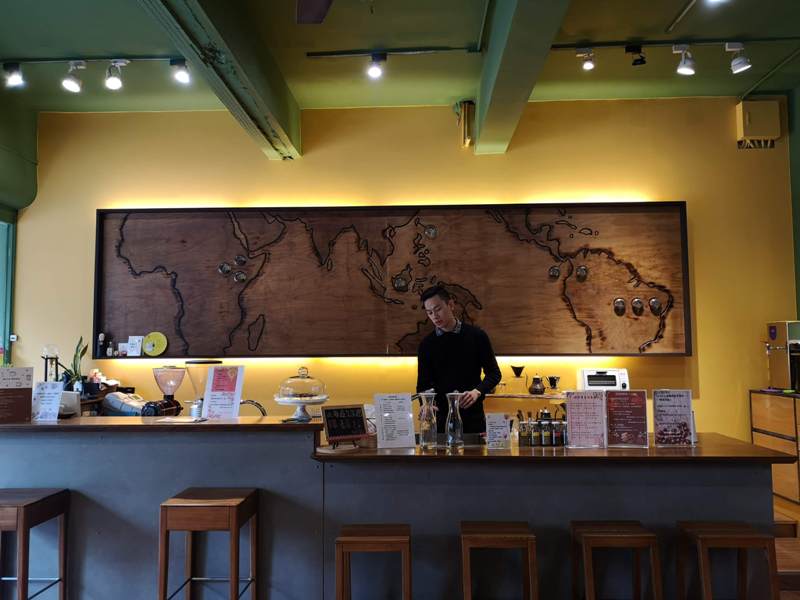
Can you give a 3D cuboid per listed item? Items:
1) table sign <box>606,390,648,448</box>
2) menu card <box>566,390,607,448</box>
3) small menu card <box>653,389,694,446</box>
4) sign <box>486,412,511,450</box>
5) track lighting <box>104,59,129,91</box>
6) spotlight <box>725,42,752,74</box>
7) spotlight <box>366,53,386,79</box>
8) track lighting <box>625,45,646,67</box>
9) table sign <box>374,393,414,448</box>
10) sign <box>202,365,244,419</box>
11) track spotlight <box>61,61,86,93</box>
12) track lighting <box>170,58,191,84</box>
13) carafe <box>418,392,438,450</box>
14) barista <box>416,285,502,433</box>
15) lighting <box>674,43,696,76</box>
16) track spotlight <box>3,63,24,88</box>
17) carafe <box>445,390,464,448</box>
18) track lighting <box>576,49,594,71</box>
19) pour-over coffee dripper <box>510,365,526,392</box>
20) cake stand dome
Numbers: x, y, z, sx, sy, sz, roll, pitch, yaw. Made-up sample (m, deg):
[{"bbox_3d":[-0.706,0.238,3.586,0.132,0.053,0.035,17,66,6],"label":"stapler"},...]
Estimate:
[{"bbox_3d":[1.206,0.631,3.330,0.215,0.300,0.080,-1,-4,2],"label":"table sign"},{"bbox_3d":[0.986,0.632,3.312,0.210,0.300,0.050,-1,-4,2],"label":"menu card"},{"bbox_3d":[1.450,0.626,3.320,0.215,0.305,0.060,-1,-4,7],"label":"small menu card"},{"bbox_3d":[0.522,0.693,3.319,0.125,0.185,0.045,-1,-4,2],"label":"sign"},{"bbox_3d":[-1.993,-1.585,4.386,0.150,0.170,0.150,0,-4,-3],"label":"track lighting"},{"bbox_3d":[2.268,-1.618,4.181,0.150,0.175,0.120,1,-4,-17],"label":"spotlight"},{"bbox_3d":[-0.158,-1.608,4.278,0.120,0.140,0.115,-1,-4,8],"label":"spotlight"},{"bbox_3d":[1.592,-1.653,4.218,0.125,0.120,0.115,-4,-5,39],"label":"track lighting"},{"bbox_3d":[-0.027,0.648,3.388,0.210,0.295,0.040,0,-12,-6],"label":"table sign"},{"bbox_3d":[-0.968,0.502,3.432,0.210,0.285,0.100,-1,-4,2],"label":"sign"},{"bbox_3d":[-2.300,-1.575,4.396,0.150,0.175,0.150,-3,-5,37],"label":"track spotlight"},{"bbox_3d":[-1.518,-1.587,4.326,0.120,0.140,0.115,-3,-4,29],"label":"track lighting"},{"bbox_3d":[0.152,0.643,3.354,0.098,0.295,0.098,-1,-4,2],"label":"carafe"},{"bbox_3d":[0.380,0.795,3.924,0.510,1.780,0.390,-1,-4,15],"label":"barista"},{"bbox_3d":[1.912,-1.610,4.194,0.145,0.180,0.125,-2,-4,23],"label":"lighting"},{"bbox_3d":[-2.733,-1.587,4.412,0.130,0.150,0.130,1,-4,-18],"label":"track spotlight"},{"bbox_3d":[0.298,0.646,3.393,0.090,0.290,0.090,-1,-4,2],"label":"carafe"},{"bbox_3d":[1.272,-1.645,4.277,0.115,0.125,0.115,-1,-4,12],"label":"track lighting"},{"bbox_3d":[0.934,0.627,4.918,0.115,0.210,0.115,-1,-4,2],"label":"pour-over coffee dripper"},{"bbox_3d":[-0.517,0.493,3.279,0.280,0.275,0.280,-1,-4,2],"label":"cake stand dome"}]

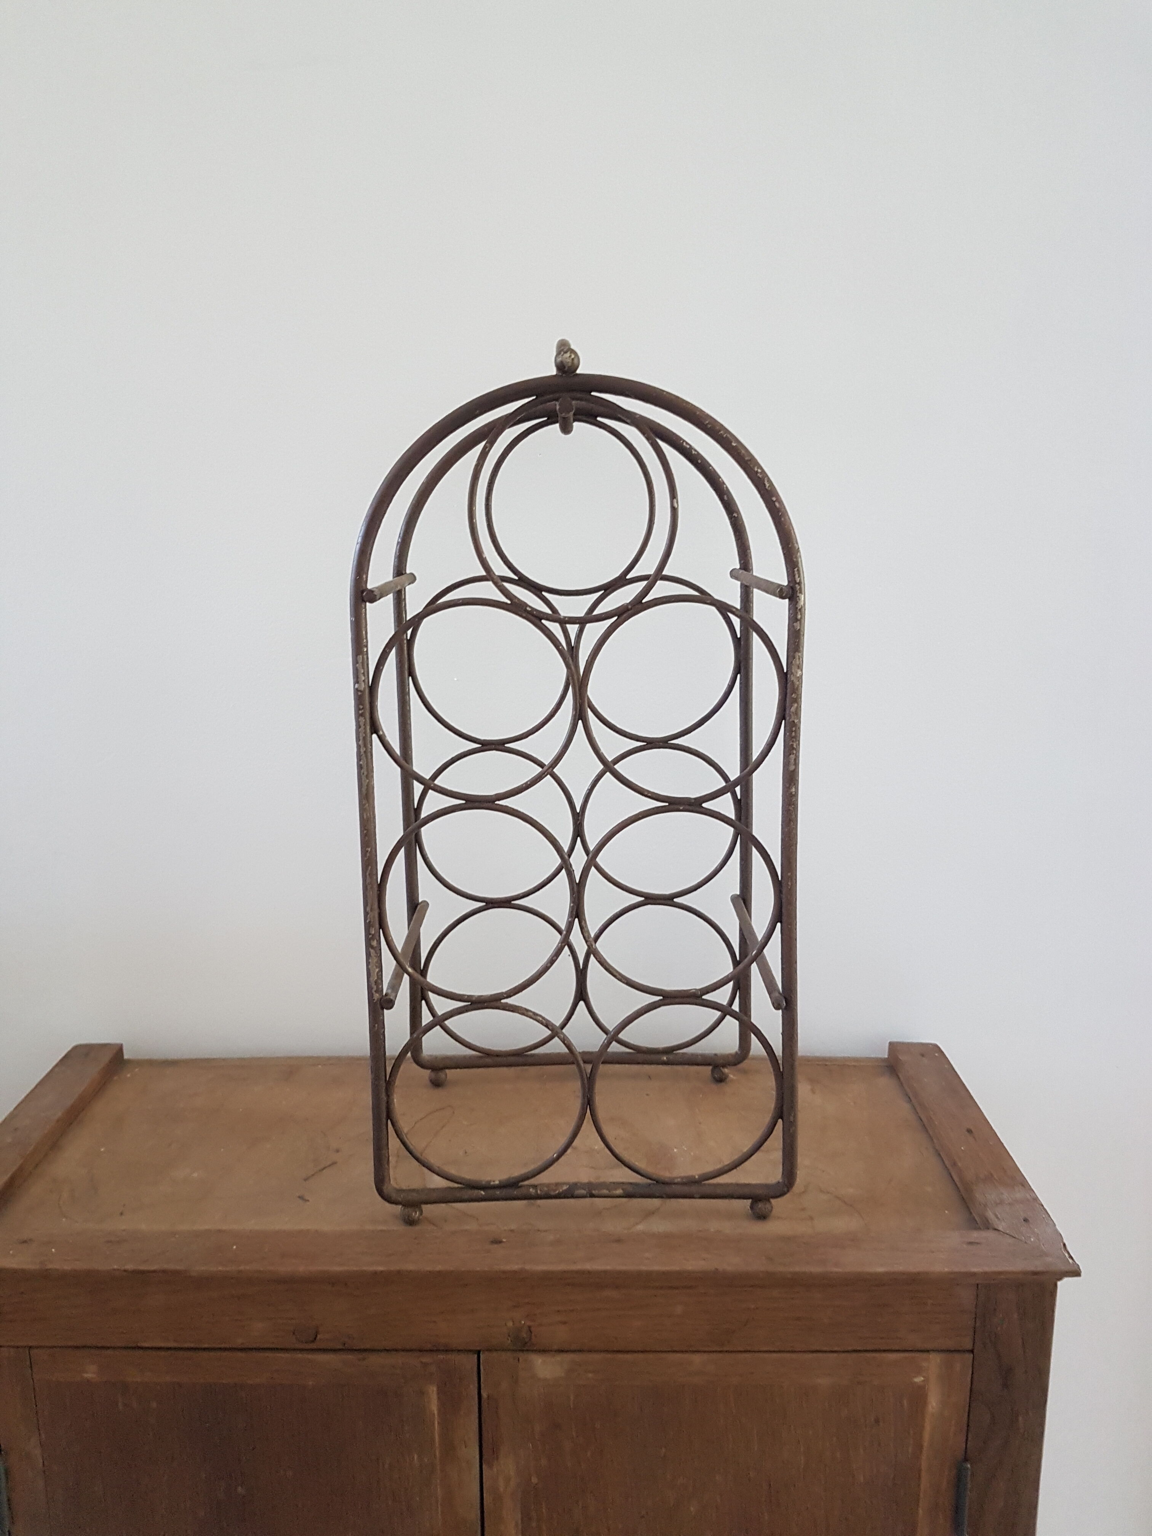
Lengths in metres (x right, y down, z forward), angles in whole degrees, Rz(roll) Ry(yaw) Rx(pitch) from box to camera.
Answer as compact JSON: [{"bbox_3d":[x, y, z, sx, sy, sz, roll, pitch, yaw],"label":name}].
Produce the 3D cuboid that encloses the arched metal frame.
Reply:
[{"bbox_3d":[0.002,0.005,0.639,0.223,0.452,0.158,-1,12,-1],"label":"arched metal frame"}]

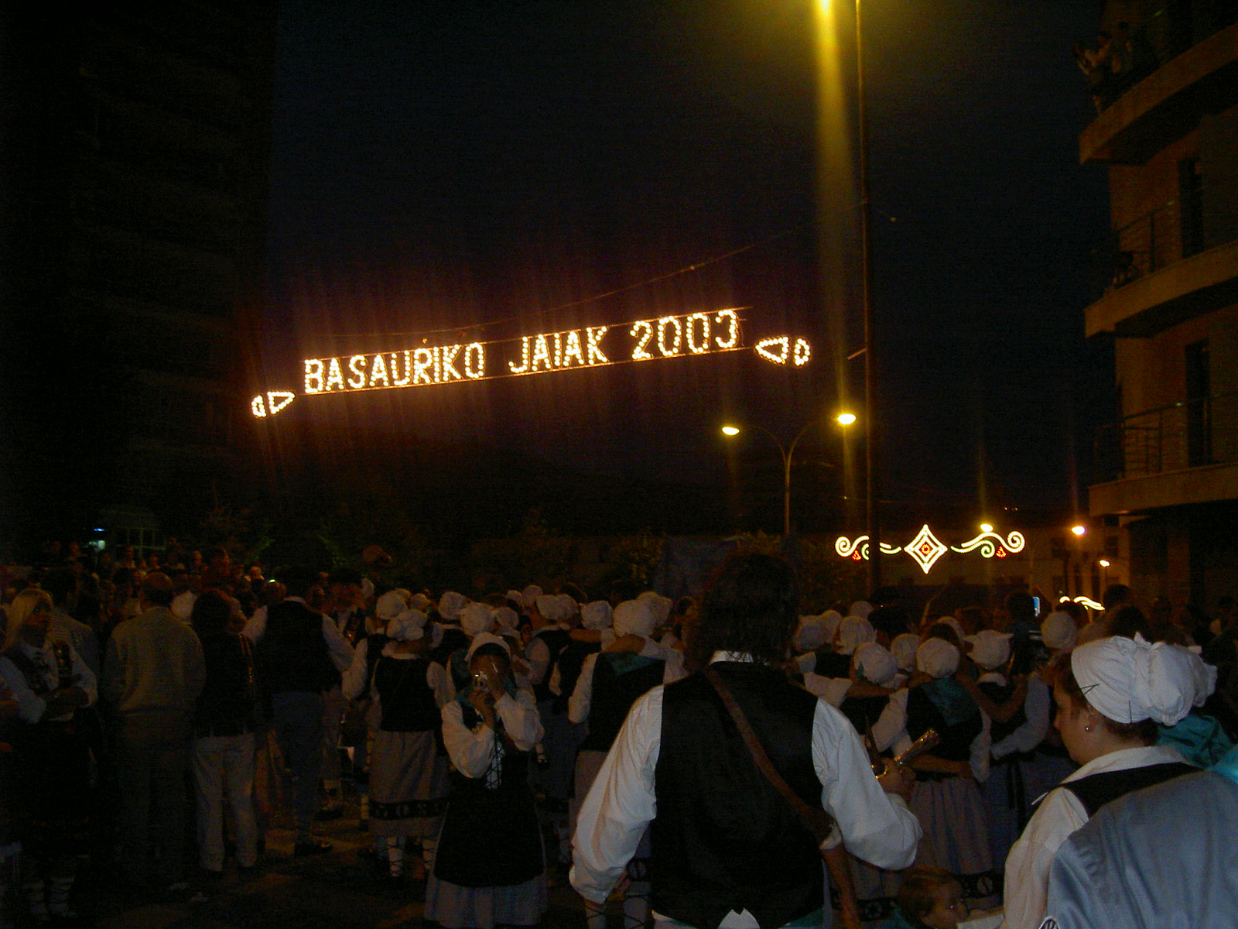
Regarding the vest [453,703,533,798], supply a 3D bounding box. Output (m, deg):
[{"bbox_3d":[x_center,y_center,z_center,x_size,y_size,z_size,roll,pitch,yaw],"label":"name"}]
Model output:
[{"bbox_3d":[-0.527,1.191,5.850,0.350,0.430,0.230,1,-6,-3],"label":"vest"}]

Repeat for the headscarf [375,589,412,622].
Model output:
[{"bbox_3d":[-1.441,0.898,8.900,0.220,0.200,0.250,-1,-7,6],"label":"headscarf"}]

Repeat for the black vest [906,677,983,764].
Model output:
[{"bbox_3d":[1.633,1.289,7.000,0.380,0.460,0.260,1,-7,-6],"label":"black vest"}]

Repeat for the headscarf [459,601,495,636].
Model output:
[{"bbox_3d":[-0.894,0.979,8.800,0.220,0.220,0.240,2,-6,-20],"label":"headscarf"}]

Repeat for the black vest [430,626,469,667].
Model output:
[{"bbox_3d":[-1.150,1.288,9.500,0.360,0.440,0.250,0,-5,0],"label":"black vest"}]

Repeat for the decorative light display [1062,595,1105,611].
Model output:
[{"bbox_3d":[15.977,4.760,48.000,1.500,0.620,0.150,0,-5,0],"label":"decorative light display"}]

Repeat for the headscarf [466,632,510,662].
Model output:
[{"bbox_3d":[-0.588,0.837,6.300,0.210,0.200,0.240,1,-7,-5],"label":"headscarf"}]

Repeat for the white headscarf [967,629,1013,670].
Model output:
[{"bbox_3d":[1.854,0.914,6.900,0.200,0.200,0.230,1,-6,0],"label":"white headscarf"}]

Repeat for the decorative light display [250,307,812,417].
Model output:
[{"bbox_3d":[-2.089,-1.782,25.276,11.540,1.190,0.150,-3,-7,25],"label":"decorative light display"}]

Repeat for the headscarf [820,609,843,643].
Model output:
[{"bbox_3d":[1.258,0.964,8.300,0.190,0.195,0.230,1,-6,0],"label":"headscarf"}]

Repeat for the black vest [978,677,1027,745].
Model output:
[{"bbox_3d":[2.037,1.309,7.300,0.370,0.460,0.250,0,-5,0],"label":"black vest"}]

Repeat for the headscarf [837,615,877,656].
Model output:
[{"bbox_3d":[1.379,0.991,8.100,0.220,0.230,0.240,0,-5,0],"label":"headscarf"}]

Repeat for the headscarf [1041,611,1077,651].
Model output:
[{"bbox_3d":[2.306,0.873,7.300,0.190,0.200,0.230,2,-6,-15],"label":"headscarf"}]

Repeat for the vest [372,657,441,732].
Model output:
[{"bbox_3d":[-1.239,1.300,8.100,0.380,0.500,0.260,0,-5,0],"label":"vest"}]

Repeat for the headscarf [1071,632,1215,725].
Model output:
[{"bbox_3d":[0.997,0.409,2.650,0.200,0.180,0.270,5,-7,-38],"label":"headscarf"}]

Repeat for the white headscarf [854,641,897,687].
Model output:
[{"bbox_3d":[1.125,0.874,6.100,0.190,0.195,0.240,3,-6,-25],"label":"white headscarf"}]

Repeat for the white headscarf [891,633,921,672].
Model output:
[{"bbox_3d":[1.615,1.052,7.800,0.210,0.220,0.230,0,-5,0],"label":"white headscarf"}]

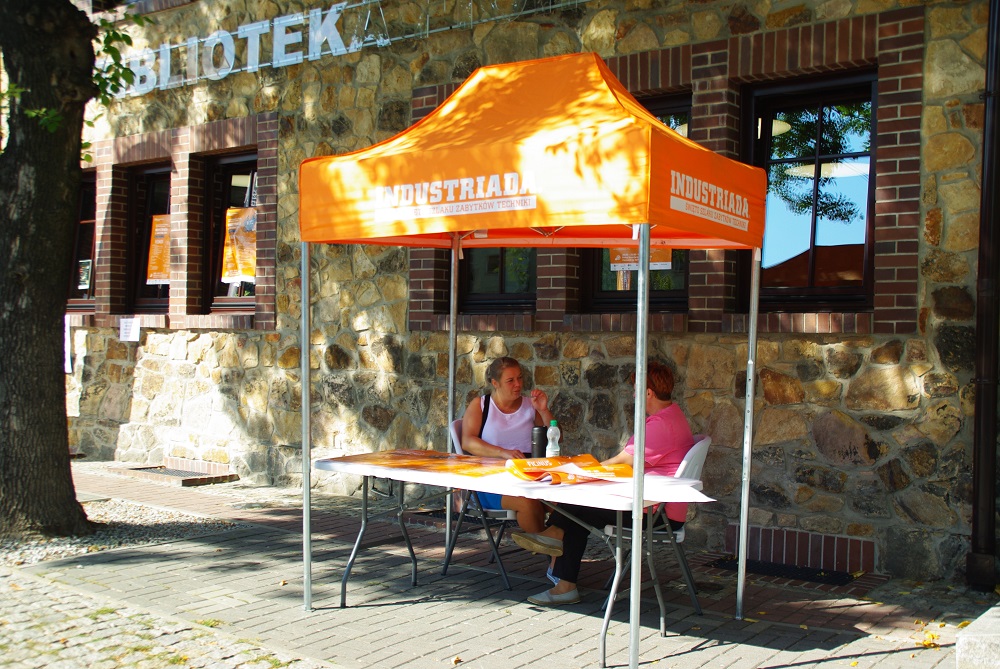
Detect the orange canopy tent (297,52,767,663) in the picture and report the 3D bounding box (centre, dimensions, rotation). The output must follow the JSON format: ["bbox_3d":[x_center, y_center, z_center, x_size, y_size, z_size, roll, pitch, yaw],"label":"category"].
[{"bbox_3d":[0.150,0.029,5.890,1.952,2.829,1.288,1,0,34],"label":"orange canopy tent"}]

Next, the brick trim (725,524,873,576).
[{"bbox_3d":[1.786,1.259,6.928,0.920,0.180,0.090,1,0,38],"label":"brick trim"}]

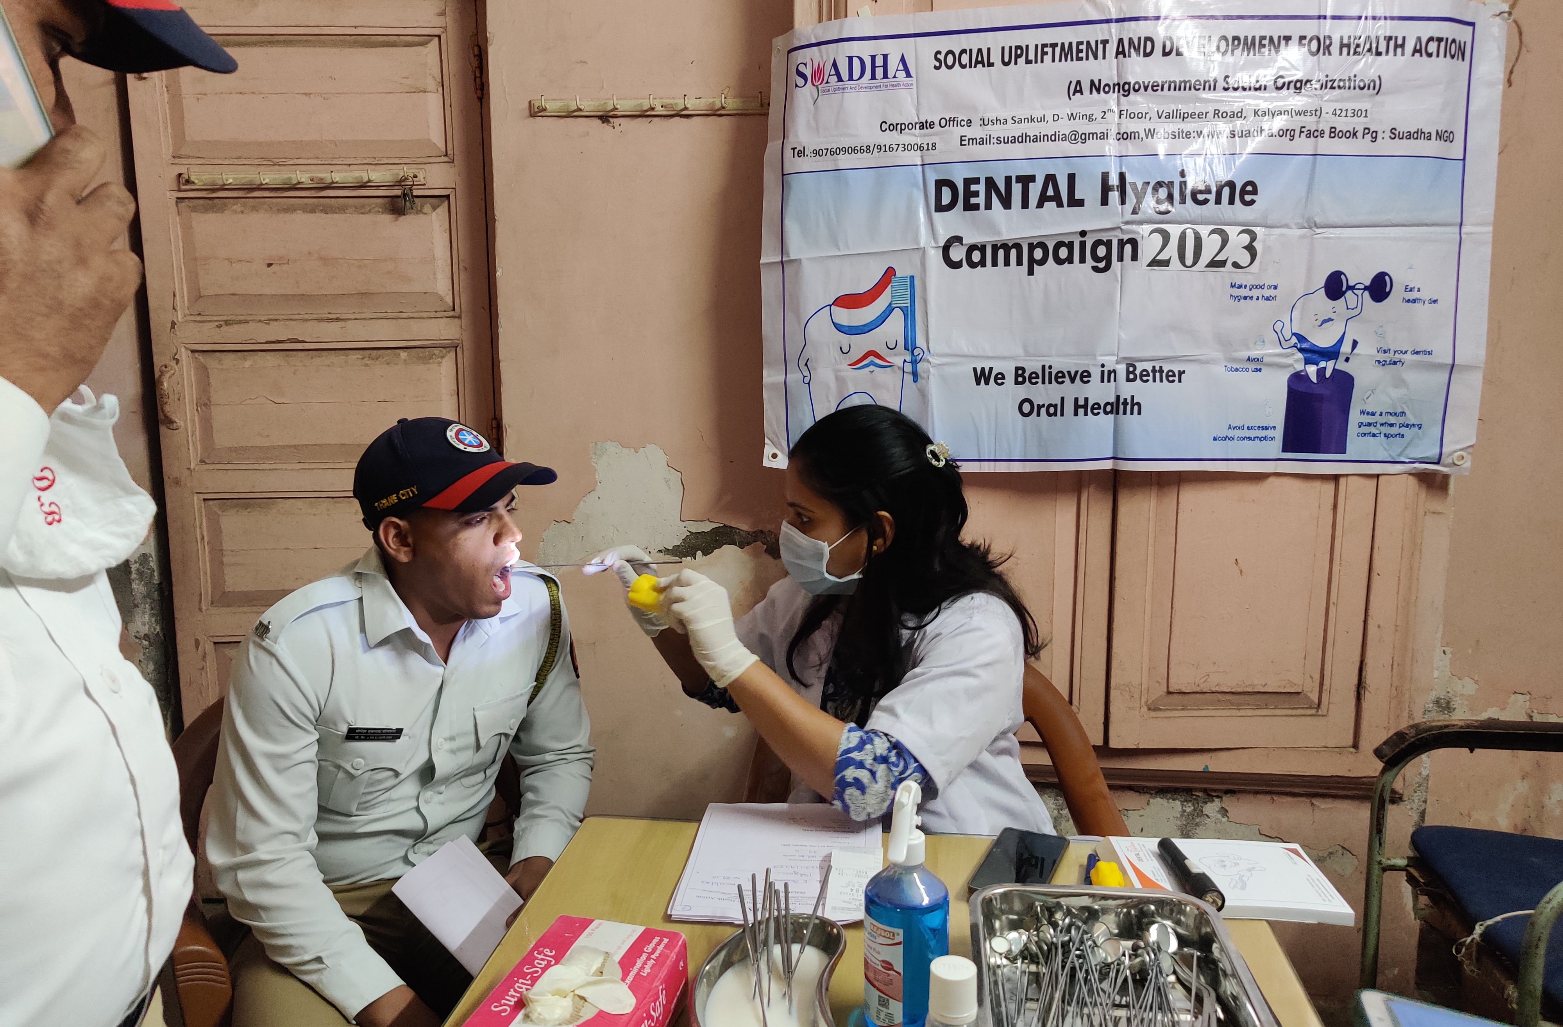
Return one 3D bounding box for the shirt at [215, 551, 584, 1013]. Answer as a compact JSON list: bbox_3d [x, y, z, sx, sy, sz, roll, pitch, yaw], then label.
[{"bbox_3d":[-0.487,0.287,1.581,0.470,0.480,0.420,-4,10,-24],"label":"shirt"}]

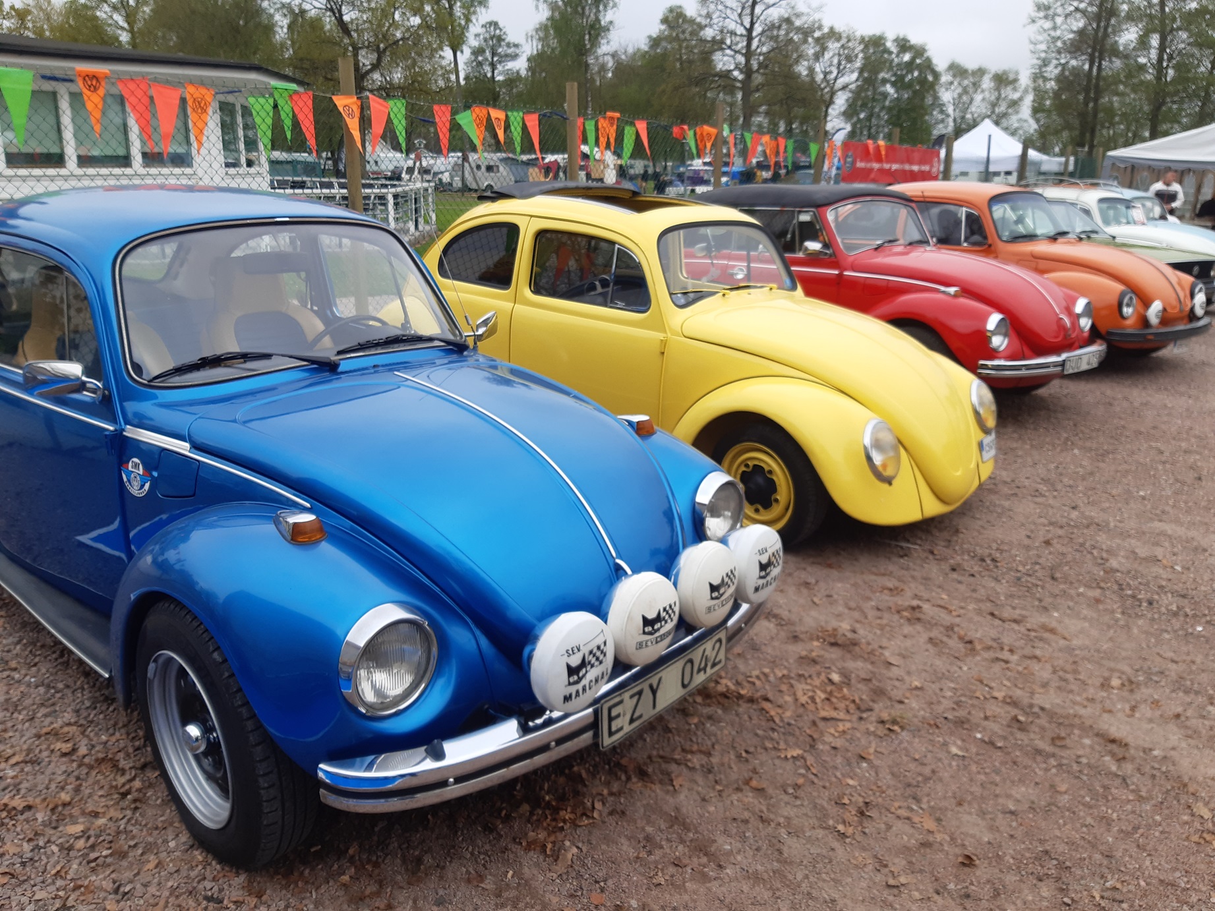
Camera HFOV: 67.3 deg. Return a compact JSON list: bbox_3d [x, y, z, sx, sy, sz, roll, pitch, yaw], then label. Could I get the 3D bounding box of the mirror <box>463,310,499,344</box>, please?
[{"bbox_3d":[-0.470,-0.477,3.410,0.080,0.105,0.165,8,18,24],"label":"mirror"}]

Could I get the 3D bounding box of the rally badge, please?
[{"bbox_3d":[-1.260,0.058,2.440,0.130,0.110,0.008,11,20,31],"label":"rally badge"}]

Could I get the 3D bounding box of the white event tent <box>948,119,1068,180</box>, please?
[{"bbox_3d":[11.359,-8.116,27.047,3.000,3.300,3.000,-7,18,-22],"label":"white event tent"}]

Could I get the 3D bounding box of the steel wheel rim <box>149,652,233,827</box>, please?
[{"bbox_3d":[-0.906,0.632,2.124,0.420,0.420,0.150,15,22,39],"label":"steel wheel rim"}]

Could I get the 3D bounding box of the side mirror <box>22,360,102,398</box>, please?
[{"bbox_3d":[-1.428,-0.200,2.390,0.175,0.095,0.080,-10,20,-31],"label":"side mirror"}]

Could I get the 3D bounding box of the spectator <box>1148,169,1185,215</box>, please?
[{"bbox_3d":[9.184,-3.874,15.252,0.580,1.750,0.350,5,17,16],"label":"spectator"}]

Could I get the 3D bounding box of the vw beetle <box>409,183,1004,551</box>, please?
[{"bbox_3d":[0.199,-0.713,5.130,3.840,1.500,1.540,15,22,40],"label":"vw beetle"}]

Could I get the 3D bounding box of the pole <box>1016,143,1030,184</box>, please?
[{"bbox_3d":[8.029,-4.921,17.937,0.130,2.350,0.130,8,18,24],"label":"pole"}]

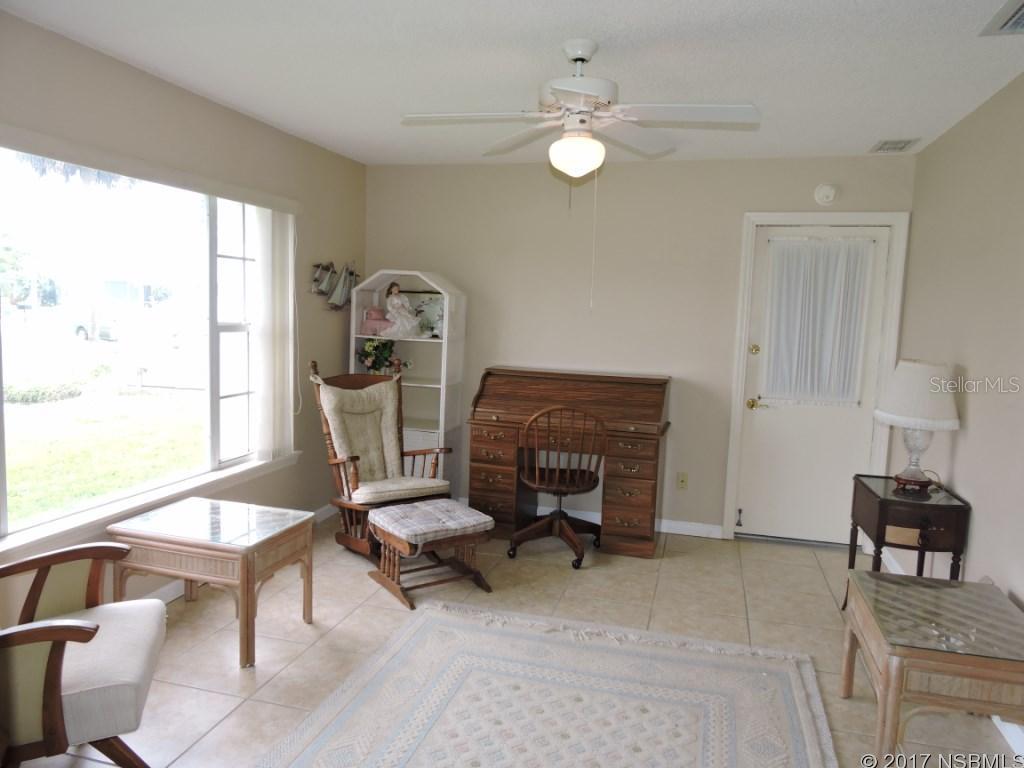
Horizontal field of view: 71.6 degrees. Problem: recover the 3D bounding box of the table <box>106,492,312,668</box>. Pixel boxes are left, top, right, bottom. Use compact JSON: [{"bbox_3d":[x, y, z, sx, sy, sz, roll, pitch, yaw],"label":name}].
[{"bbox_3d":[-1.293,0.848,3.121,0.697,0.508,0.507,4,6,15],"label":"table"}]

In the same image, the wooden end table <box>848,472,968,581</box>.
[{"bbox_3d":[1.802,0.837,3.293,0.373,0.700,0.505,4,6,15],"label":"wooden end table"}]

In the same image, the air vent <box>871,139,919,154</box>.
[{"bbox_3d":[2.162,-1.344,4.027,0.198,0.020,0.350,4,6,15],"label":"air vent"}]

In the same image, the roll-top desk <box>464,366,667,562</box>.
[{"bbox_3d":[0.366,0.466,4.586,1.223,1.068,0.535,4,6,15],"label":"roll-top desk"}]

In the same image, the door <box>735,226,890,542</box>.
[{"bbox_3d":[1.871,0.022,4.472,0.772,1.985,0.045,4,6,15],"label":"door"}]

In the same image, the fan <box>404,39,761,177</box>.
[{"bbox_3d":[0.257,-1.025,2.670,1.290,0.485,1.290,4,6,15],"label":"fan"}]

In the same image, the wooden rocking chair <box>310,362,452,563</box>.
[{"bbox_3d":[-0.764,0.454,4.323,0.680,1.070,0.770,-3,8,-38],"label":"wooden rocking chair"}]

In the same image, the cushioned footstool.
[{"bbox_3d":[-0.441,0.873,3.727,0.500,0.390,0.500,-2,7,-34],"label":"cushioned footstool"}]

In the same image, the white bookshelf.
[{"bbox_3d":[-0.722,0.076,4.960,0.705,1.690,0.375,4,6,15],"label":"white bookshelf"}]

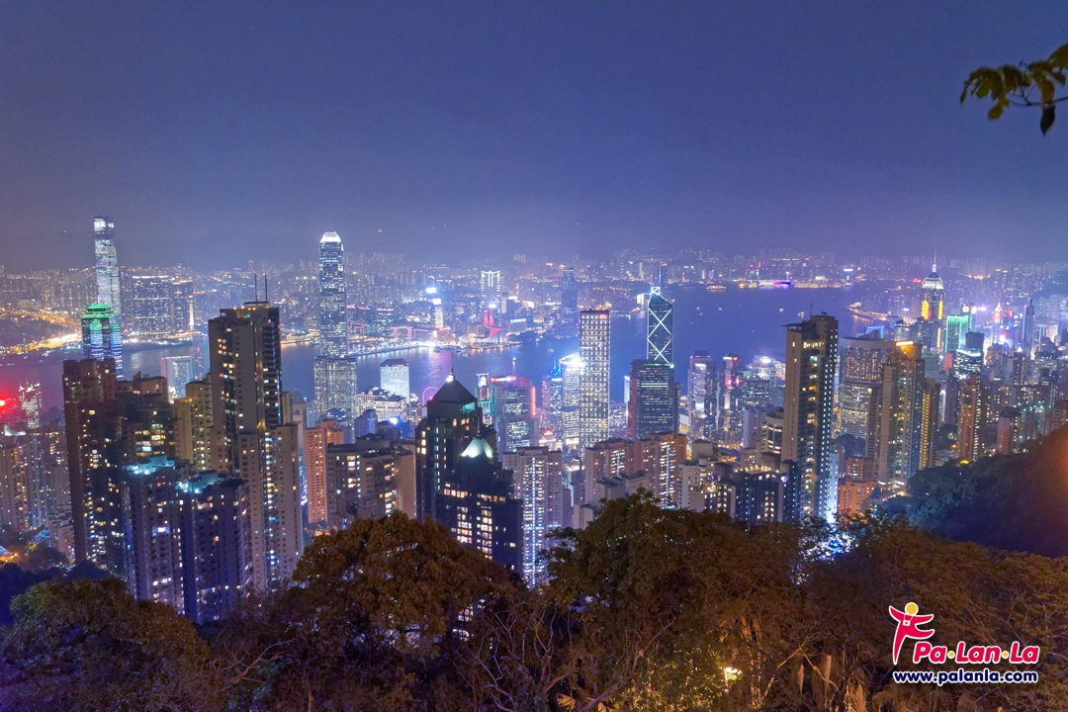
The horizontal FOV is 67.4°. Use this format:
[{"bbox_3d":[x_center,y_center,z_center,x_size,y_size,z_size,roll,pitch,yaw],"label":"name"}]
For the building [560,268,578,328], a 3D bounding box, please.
[{"bbox_3d":[154.220,-242.480,3457.380,44.000,278.000,54.000,6,10,35],"label":"building"}]

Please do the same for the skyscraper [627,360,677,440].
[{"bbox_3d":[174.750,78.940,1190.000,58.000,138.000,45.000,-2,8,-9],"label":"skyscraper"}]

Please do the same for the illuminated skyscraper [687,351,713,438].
[{"bbox_3d":[317.440,88.980,1520.330,38.000,187.000,38.000,2,9,14],"label":"illuminated skyscraper"}]

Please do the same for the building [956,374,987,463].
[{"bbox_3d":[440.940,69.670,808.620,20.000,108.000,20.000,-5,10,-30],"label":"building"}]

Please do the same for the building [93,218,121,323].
[{"bbox_3d":[-1690.200,-305.050,3184.560,62.000,480.000,62.000,0,8,3],"label":"building"}]

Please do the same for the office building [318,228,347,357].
[{"bbox_3d":[-408.370,-42.360,1632.600,53.000,412.000,53.000,-2,9,-16],"label":"office building"}]

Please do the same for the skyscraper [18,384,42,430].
[{"bbox_3d":[-840.960,125.970,1345.580,32.000,153.000,30.000,-3,9,-20],"label":"skyscraper"}]

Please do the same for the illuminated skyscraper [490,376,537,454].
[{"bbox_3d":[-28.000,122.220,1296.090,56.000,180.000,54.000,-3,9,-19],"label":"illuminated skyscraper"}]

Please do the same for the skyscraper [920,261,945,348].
[{"bbox_3d":[1096.510,-94.300,2200.140,58.000,360.000,58.000,4,9,26],"label":"skyscraper"}]

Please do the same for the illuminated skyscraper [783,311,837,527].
[{"bbox_3d":[163.570,43.810,475.160,31.000,131.000,15.000,-5,10,-33],"label":"illuminated skyscraper"}]

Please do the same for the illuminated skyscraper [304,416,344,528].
[{"bbox_3d":[-194.370,111.290,745.000,25.000,102.000,25.000,-8,11,-43],"label":"illuminated skyscraper"}]

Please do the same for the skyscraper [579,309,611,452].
[{"bbox_3d":[95.680,67.740,1269.020,46.000,281.000,46.000,1,8,9],"label":"skyscraper"}]

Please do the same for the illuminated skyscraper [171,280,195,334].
[{"bbox_3d":[-1471.170,-201.720,3356.830,76.000,226.000,48.000,-3,9,-17],"label":"illuminated skyscraper"}]

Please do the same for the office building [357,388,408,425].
[{"bbox_3d":[-239.210,88.770,1265.000,64.000,66.000,45.000,2,9,16],"label":"office building"}]

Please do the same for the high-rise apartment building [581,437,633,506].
[{"bbox_3d":[63.170,111.660,690.000,31.000,74.000,31.000,-6,10,-34],"label":"high-rise apartment building"}]

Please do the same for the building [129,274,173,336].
[{"bbox_3d":[-1521.620,-192.730,3185.760,150.000,252.000,32.000,-5,10,-30],"label":"building"}]

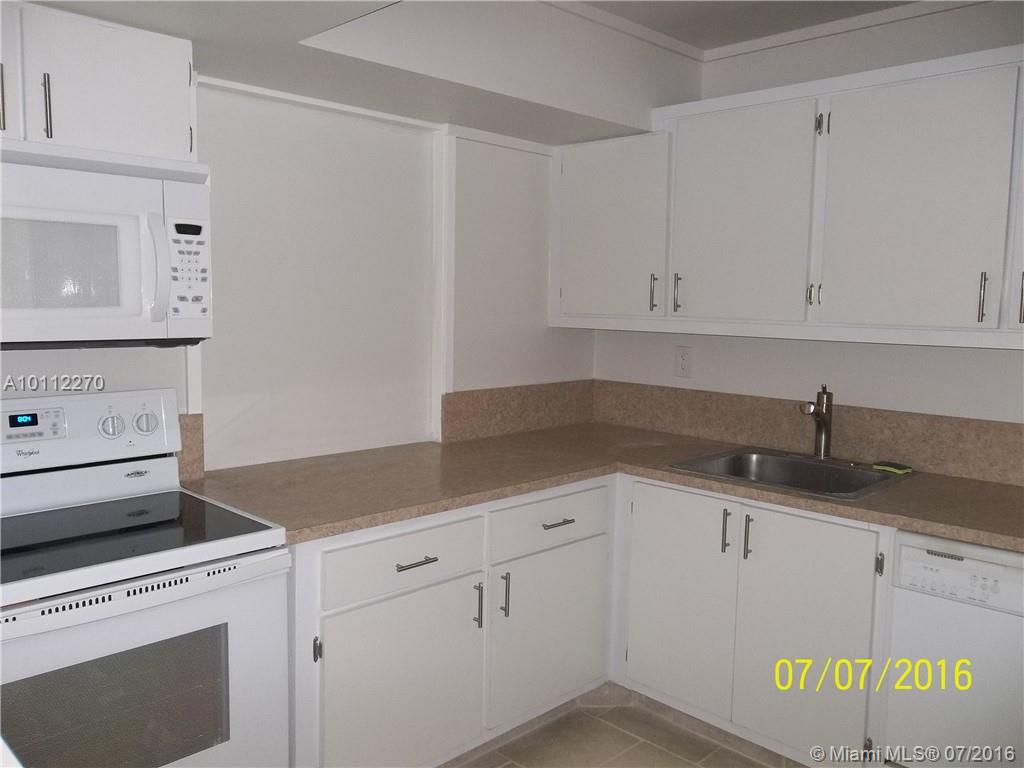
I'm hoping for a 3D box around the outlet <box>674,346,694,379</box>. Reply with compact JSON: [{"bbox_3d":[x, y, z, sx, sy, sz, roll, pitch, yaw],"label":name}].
[{"bbox_3d":[0.703,-0.088,3.256,0.075,0.119,0.012,7,8,44],"label":"outlet"}]

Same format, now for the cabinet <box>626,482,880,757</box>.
[{"bbox_3d":[0.877,0.686,2.602,0.785,0.689,0.560,7,8,44],"label":"cabinet"}]

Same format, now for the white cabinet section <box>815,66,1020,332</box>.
[{"bbox_3d":[1.310,-0.545,2.517,0.520,0.724,0.330,6,7,44],"label":"white cabinet section"}]

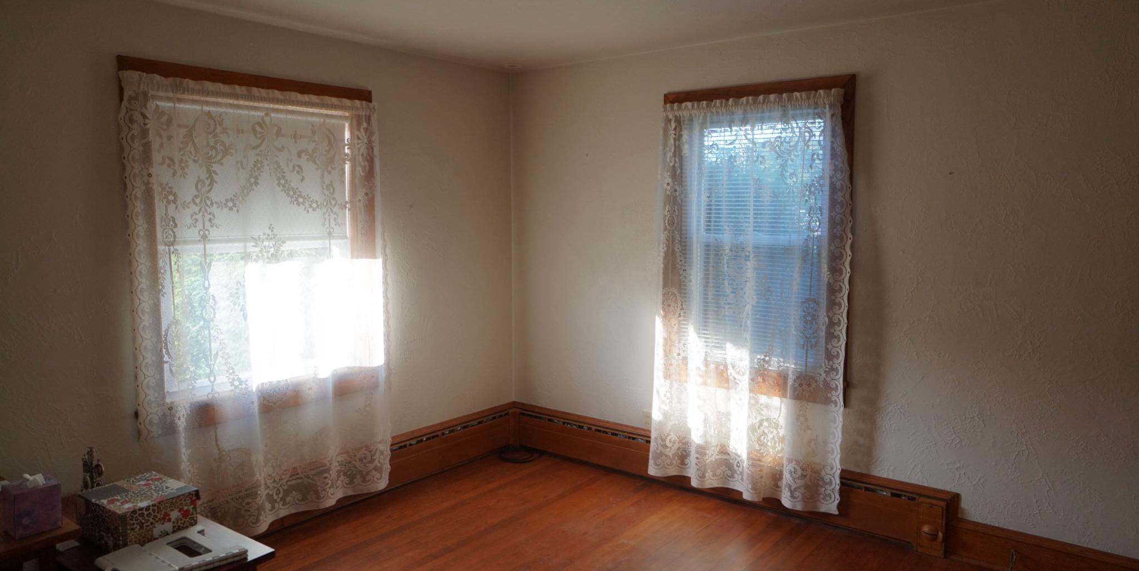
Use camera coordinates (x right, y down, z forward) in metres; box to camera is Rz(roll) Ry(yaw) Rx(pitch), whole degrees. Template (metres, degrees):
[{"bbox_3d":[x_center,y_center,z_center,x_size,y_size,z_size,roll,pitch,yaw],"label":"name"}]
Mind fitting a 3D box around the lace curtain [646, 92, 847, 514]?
[{"bbox_3d":[0.891,0.085,3.909,1.059,2.067,0.120,5,8,38],"label":"lace curtain"}]

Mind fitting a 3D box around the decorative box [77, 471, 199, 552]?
[{"bbox_3d":[-1.507,0.785,2.662,0.300,0.128,0.252,4,7,34],"label":"decorative box"}]

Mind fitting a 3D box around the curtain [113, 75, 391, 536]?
[{"bbox_3d":[-1.388,0.122,3.596,0.120,2.057,1.260,5,8,38],"label":"curtain"}]

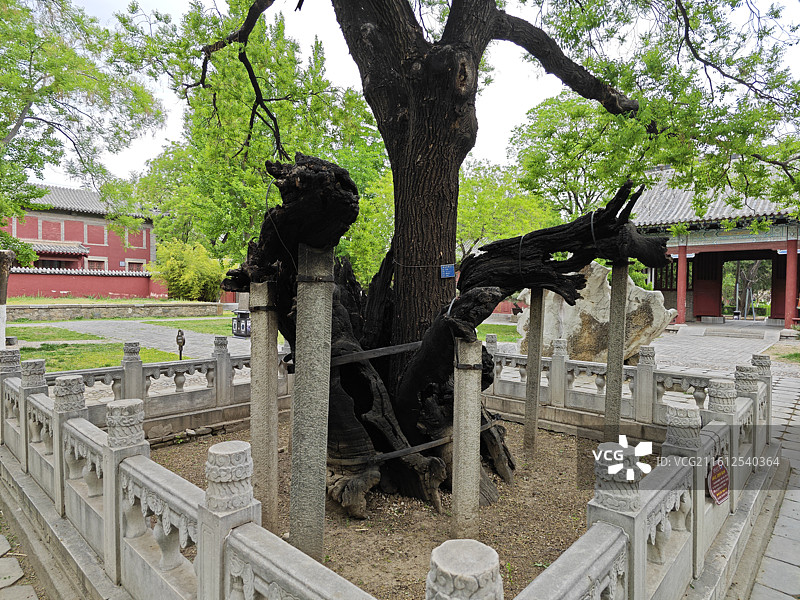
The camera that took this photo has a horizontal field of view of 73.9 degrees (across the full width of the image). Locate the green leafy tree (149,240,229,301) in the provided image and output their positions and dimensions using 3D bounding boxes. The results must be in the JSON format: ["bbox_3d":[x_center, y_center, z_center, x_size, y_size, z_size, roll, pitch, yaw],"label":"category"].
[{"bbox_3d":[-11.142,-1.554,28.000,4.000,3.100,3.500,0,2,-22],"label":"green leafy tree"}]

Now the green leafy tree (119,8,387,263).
[{"bbox_3d":[-7.909,-7.909,28.500,13.200,15.500,12.000,0,2,-16],"label":"green leafy tree"}]

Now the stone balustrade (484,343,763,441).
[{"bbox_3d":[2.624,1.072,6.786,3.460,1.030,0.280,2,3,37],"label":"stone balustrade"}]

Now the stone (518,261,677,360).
[{"bbox_3d":[5.091,0.374,13.700,3.800,2.600,1.800,2,2,30],"label":"stone"}]

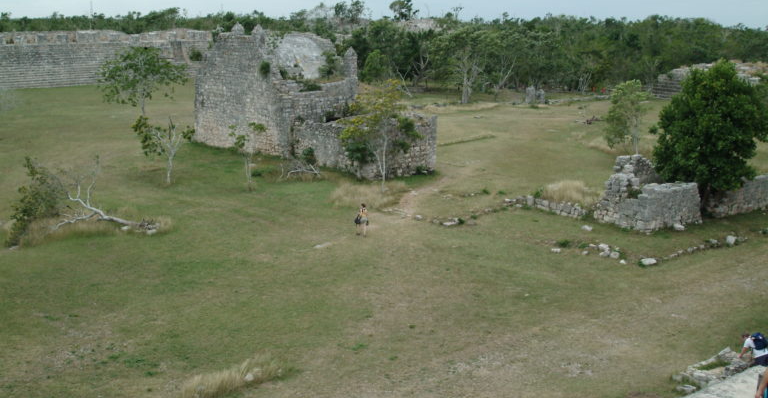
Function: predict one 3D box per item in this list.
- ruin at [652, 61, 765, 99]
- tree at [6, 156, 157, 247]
[{"bbox_3d":[46.067,-16.689,106.454,15.000,5.000,14.000,13,18,43],"label":"ruin"},{"bbox_3d":[-14.401,0.152,37.327,6.900,3.200,4.200,-3,14,-14],"label":"tree"}]

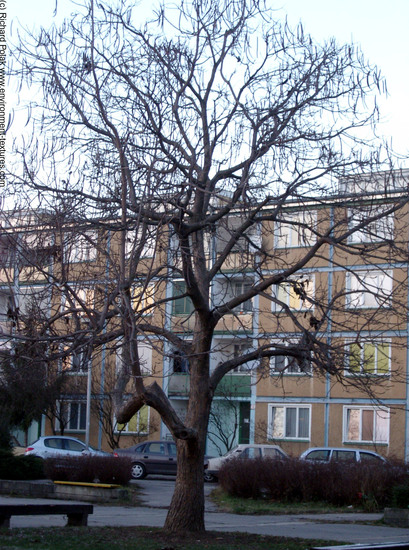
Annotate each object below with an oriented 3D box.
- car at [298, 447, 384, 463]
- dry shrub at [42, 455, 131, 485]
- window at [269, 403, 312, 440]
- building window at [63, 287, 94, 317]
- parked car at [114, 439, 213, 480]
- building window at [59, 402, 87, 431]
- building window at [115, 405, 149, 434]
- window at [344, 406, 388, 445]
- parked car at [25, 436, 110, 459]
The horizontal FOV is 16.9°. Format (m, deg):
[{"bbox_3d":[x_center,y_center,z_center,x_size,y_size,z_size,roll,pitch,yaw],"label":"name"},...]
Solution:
[{"bbox_3d":[5.286,6.578,46.354,4.250,1.430,1.660,2,-6,5],"label":"car"},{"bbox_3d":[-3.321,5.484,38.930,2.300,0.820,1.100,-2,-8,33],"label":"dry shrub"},{"bbox_3d":[3.643,6.329,59.207,2.250,1.530,0.200,-3,-8,39],"label":"window"},{"bbox_3d":[-6.268,1.327,68.143,2.250,1.530,0.200,-3,-8,39],"label":"building window"},{"bbox_3d":[-1.041,6.802,50.253,4.380,1.400,1.700,2,-6,5],"label":"parked car"},{"bbox_3d":[-6.496,6.899,67.530,2.250,1.530,0.200,-3,-8,39],"label":"building window"},{"bbox_3d":[-3.462,6.728,65.038,2.250,1.530,0.200,-3,-8,39],"label":"building window"},{"bbox_3d":[6.647,6.160,56.741,2.250,1.530,0.200,-3,-8,39],"label":"window"},{"bbox_3d":[-4.918,6.973,53.153,3.830,1.430,1.660,2,-6,5],"label":"parked car"}]

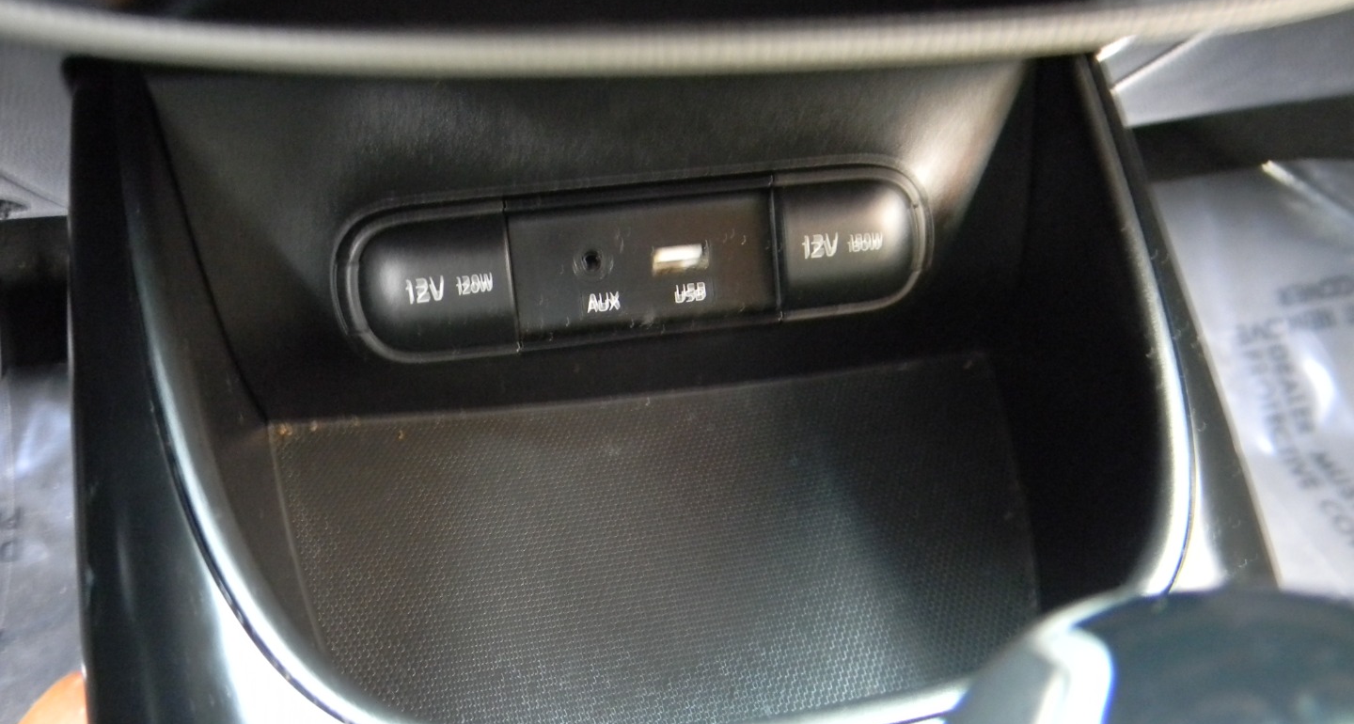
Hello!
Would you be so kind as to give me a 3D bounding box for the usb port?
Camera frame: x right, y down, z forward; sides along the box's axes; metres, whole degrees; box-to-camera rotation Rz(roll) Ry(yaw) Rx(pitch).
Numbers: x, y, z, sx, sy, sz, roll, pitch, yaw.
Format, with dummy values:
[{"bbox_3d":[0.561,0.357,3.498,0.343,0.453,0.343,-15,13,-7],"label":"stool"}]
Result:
[{"bbox_3d":[0.000,-0.023,0.246,0.013,0.006,0.009,-6,13,-8],"label":"usb port"}]

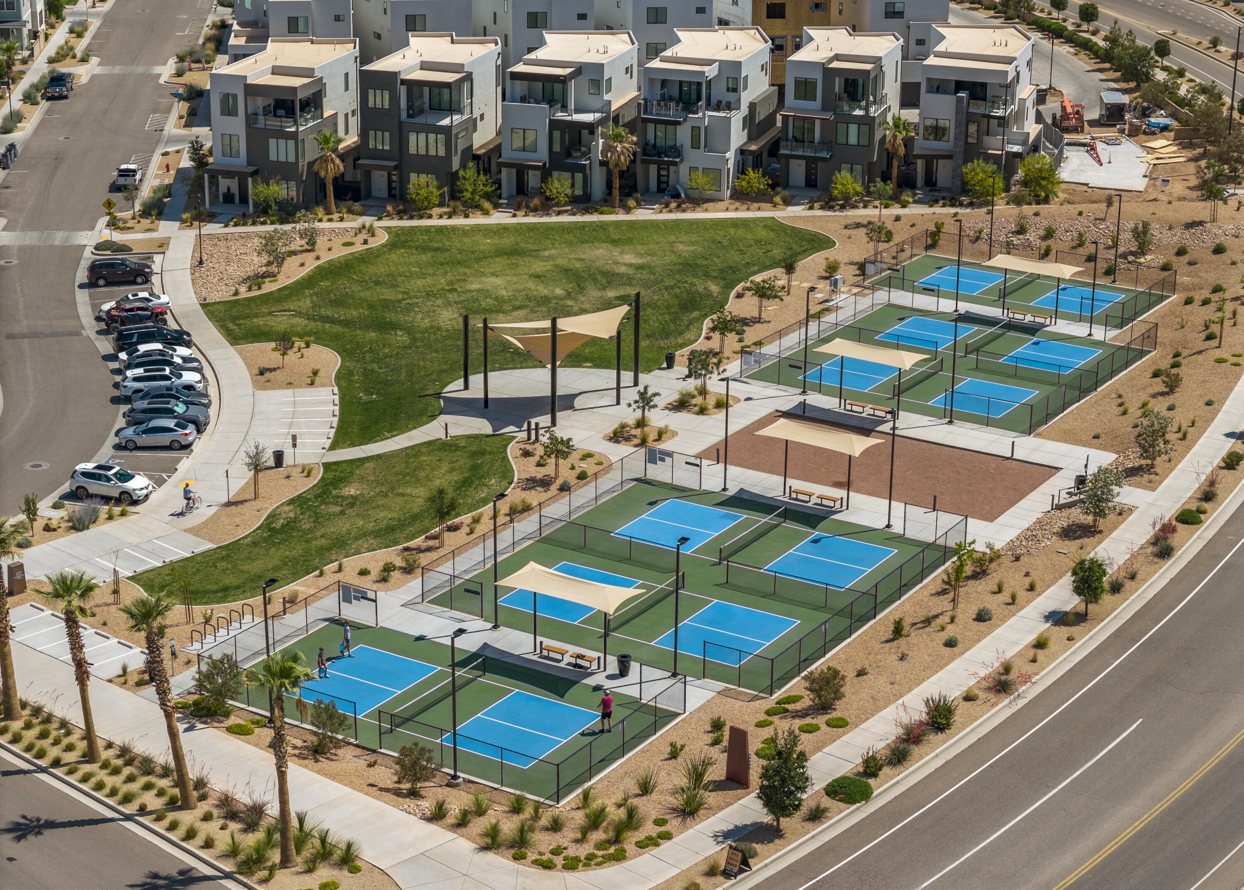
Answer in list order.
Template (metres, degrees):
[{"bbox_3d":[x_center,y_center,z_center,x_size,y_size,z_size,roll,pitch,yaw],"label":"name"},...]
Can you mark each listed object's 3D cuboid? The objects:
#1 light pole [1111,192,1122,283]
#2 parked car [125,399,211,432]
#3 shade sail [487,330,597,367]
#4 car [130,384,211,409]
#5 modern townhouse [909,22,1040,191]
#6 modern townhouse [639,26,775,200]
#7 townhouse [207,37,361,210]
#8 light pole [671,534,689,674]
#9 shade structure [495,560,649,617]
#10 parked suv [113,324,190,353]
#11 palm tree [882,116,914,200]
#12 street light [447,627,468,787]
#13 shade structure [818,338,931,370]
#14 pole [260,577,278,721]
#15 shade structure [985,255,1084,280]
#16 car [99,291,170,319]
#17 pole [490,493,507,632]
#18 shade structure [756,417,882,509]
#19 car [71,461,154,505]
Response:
[{"bbox_3d":[35.509,-14.754,180.365,0.540,6.500,0.970,12,23,29],"label":"light pole"},{"bbox_3d":[-27.158,-1.774,150.547,4.930,1.730,1.930,-1,20,-5],"label":"parked car"},{"bbox_3d":[-3.915,-6.193,149.700,9.171,1.510,6.443,-1,20,-6],"label":"shade sail"},{"bbox_3d":[-27.460,-2.719,153.575,4.800,1.450,1.840,-2,20,-7],"label":"car"},{"bbox_3d":[29.993,-28.344,210.948,9.990,10.800,17.600,5,20,13],"label":"modern townhouse"},{"bbox_3d":[7.629,-27.873,209.758,9.760,10.800,17.600,5,20,13],"label":"modern townhouse"},{"bbox_3d":[-26.810,-26.350,205.504,9.070,10.800,17.600,5,20,13],"label":"townhouse"},{"bbox_3d":[2.636,7.375,114.079,0.460,6.560,1.100,12,23,29],"label":"light pole"},{"bbox_3d":[-2.349,6.337,115.404,6.323,0.552,3.121,12,23,29],"label":"shade structure"},{"bbox_3d":[-30.550,-6.660,164.100,5.050,1.780,1.980,-4,20,-13],"label":"parked suv"},{"bbox_3d":[21.818,-22.747,199.058,2.450,6.650,2.400,1,20,0],"label":"palm tree"},{"bbox_3d":[-6.848,11.065,105.350,0.600,6.650,1.100,12,23,29],"label":"street light"},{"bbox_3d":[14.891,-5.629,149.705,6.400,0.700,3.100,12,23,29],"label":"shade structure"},{"bbox_3d":[-15.456,9.093,110.578,0.540,6.550,1.070,12,23,29],"label":"pole"},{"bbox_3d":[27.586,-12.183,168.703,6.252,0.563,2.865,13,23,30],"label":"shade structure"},{"bbox_3d":[-33.821,-9.767,174.840,4.800,1.450,1.830,-8,21,-23],"label":"car"},{"bbox_3d":[-5.816,5.613,119.240,0.540,6.600,1.070,12,23,29],"label":"pole"},{"bbox_3d":[10.445,1.102,134.402,6.300,4.240,3.150,12,23,29],"label":"shade structure"},{"bbox_3d":[-28.705,2.045,141.525,4.660,1.730,1.840,7,21,16],"label":"car"}]

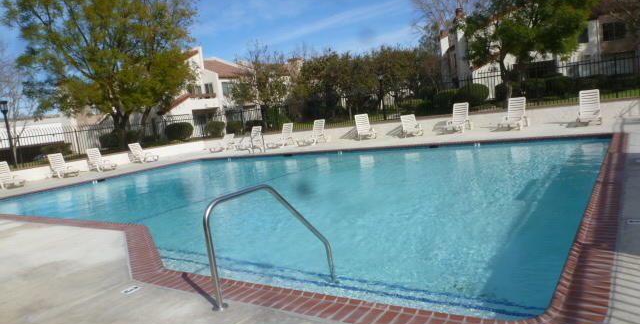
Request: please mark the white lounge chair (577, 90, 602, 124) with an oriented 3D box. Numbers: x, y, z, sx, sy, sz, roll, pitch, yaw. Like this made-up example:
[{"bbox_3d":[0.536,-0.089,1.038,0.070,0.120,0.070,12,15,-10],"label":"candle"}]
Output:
[{"bbox_3d":[8.767,-1.793,14.472,0.690,1.043,1.580,-3,8,35],"label":"white lounge chair"}]

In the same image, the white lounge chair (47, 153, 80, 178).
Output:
[{"bbox_3d":[-10.656,0.140,18.490,1.600,0.973,0.690,-2,8,38],"label":"white lounge chair"}]

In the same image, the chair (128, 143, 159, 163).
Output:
[{"bbox_3d":[-8.755,-0.470,22.079,1.650,0.947,0.690,-3,8,35],"label":"chair"}]

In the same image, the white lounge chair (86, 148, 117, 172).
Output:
[{"bbox_3d":[-9.704,-0.128,19.792,1.580,0.992,0.690,-2,8,38],"label":"white lounge chair"}]

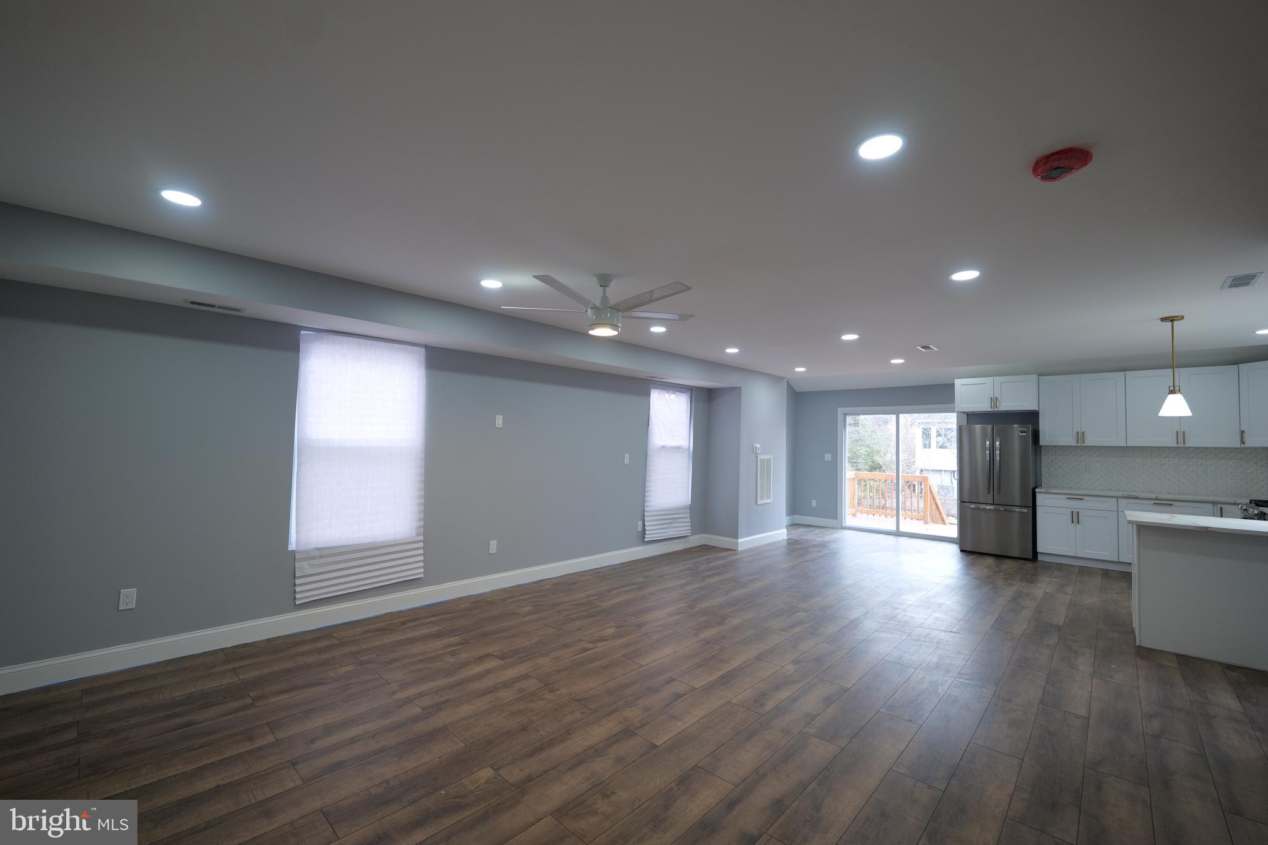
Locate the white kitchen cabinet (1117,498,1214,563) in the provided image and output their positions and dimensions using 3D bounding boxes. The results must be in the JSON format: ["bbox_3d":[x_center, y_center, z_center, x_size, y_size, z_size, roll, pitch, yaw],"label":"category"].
[{"bbox_3d":[6.286,1.308,5.864,0.754,0.790,0.610,-1,-3,44],"label":"white kitchen cabinet"}]

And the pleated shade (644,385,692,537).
[{"bbox_3d":[0.483,0.540,6.515,0.050,1.975,0.900,-1,-3,44],"label":"pleated shade"}]

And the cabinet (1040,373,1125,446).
[{"bbox_3d":[5.912,-0.153,6.511,0.822,0.932,0.330,-1,-3,44],"label":"cabinet"}]

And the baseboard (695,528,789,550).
[{"bbox_3d":[1.674,1.703,7.332,0.590,0.130,1.370,-1,-3,44],"label":"baseboard"}]

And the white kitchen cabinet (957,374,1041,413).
[{"bbox_3d":[5.198,-0.372,7.023,0.925,0.468,0.610,-1,-3,44],"label":"white kitchen cabinet"}]

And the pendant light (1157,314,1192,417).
[{"bbox_3d":[4.126,-0.424,3.769,0.178,0.745,0.178,-1,-3,44],"label":"pendant light"}]

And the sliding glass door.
[{"bbox_3d":[4.372,0.810,8.164,1.810,2.055,0.120,-1,-3,44],"label":"sliding glass door"}]

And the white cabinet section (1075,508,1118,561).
[{"bbox_3d":[5.890,1.387,6.285,0.385,0.620,0.580,-1,-3,42],"label":"white cabinet section"}]

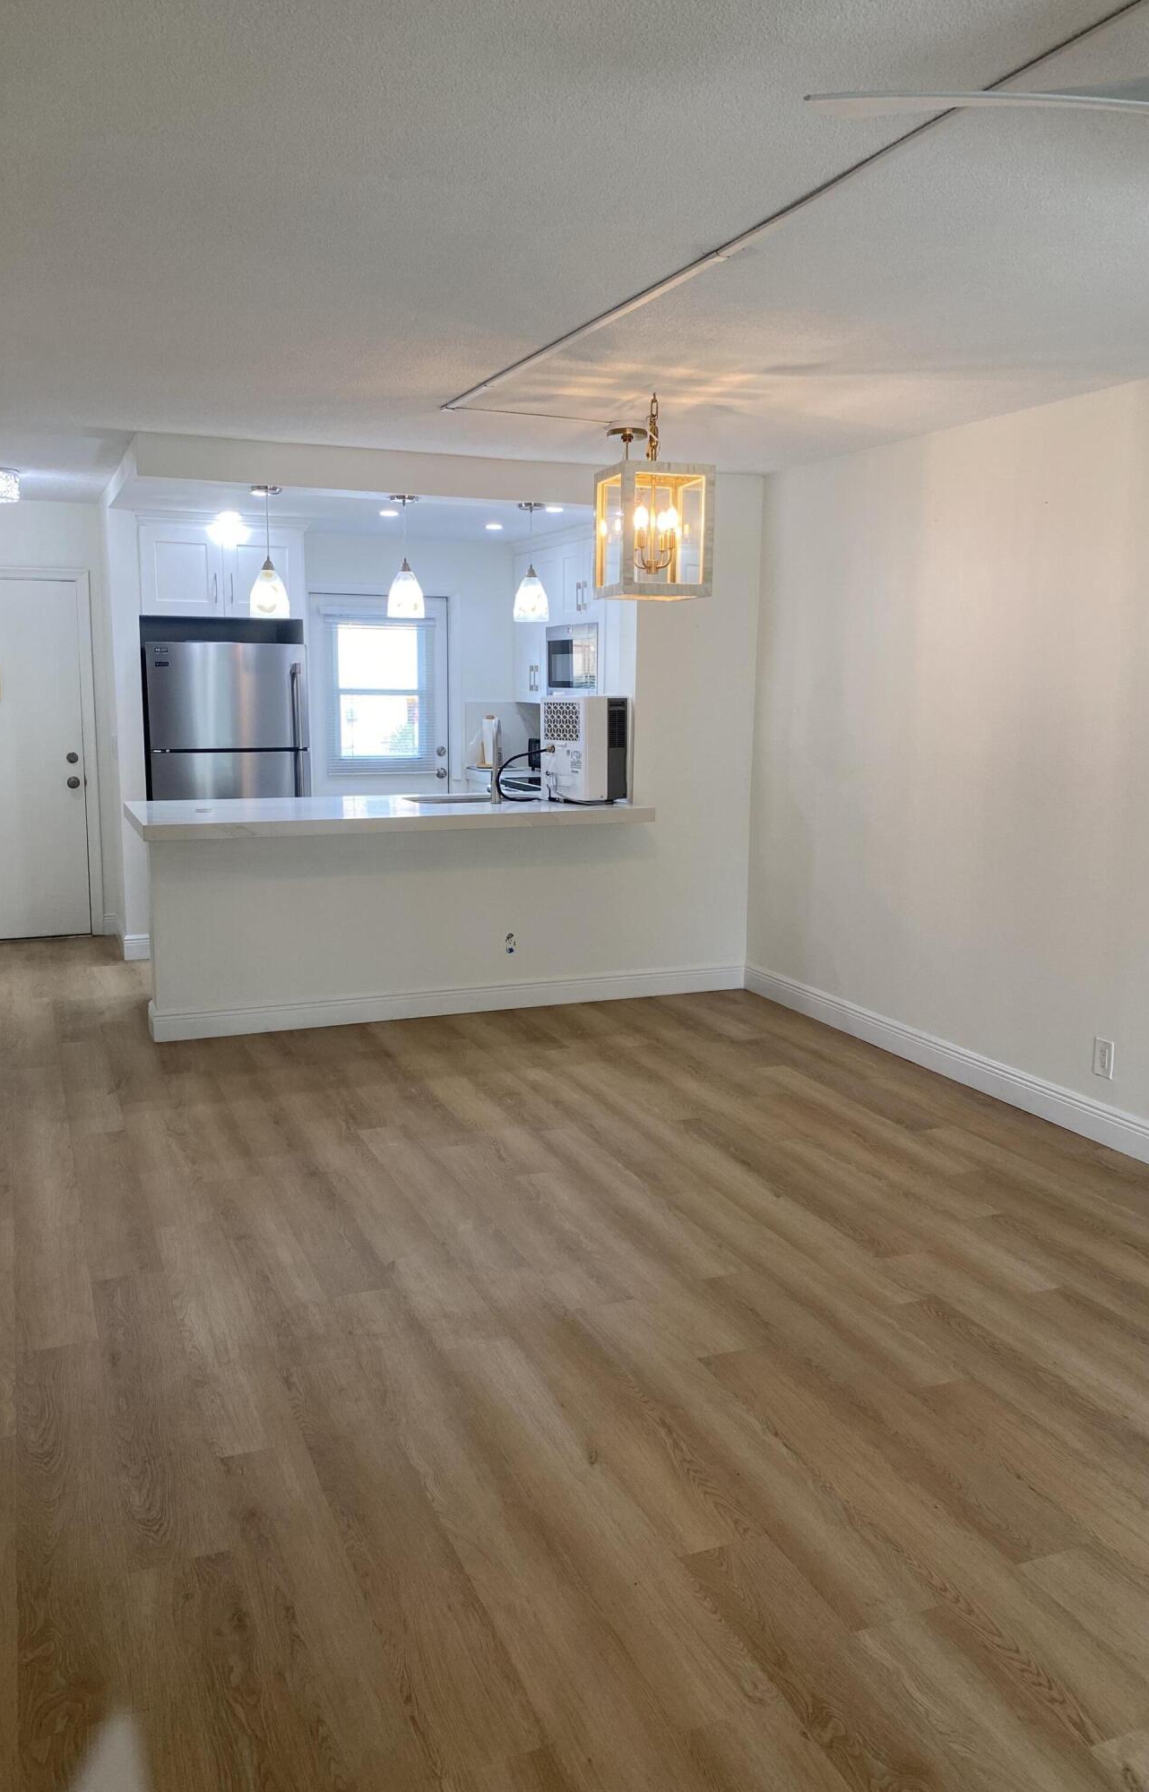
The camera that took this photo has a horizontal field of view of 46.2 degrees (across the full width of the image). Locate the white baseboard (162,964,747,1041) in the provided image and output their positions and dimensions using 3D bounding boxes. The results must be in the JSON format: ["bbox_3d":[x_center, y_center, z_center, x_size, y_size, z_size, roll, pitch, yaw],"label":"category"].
[{"bbox_3d":[-0.458,0.475,6.210,2.842,0.128,0.020,-3,10,-23],"label":"white baseboard"}]

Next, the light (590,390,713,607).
[{"bbox_3d":[0.266,-1.334,4.514,0.316,0.657,0.316,-2,10,-15],"label":"light"}]

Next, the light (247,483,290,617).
[{"bbox_3d":[-1.303,-1.460,5.735,0.165,0.532,0.165,-3,10,-23],"label":"light"}]

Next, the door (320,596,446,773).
[{"bbox_3d":[-1.288,-0.948,8.921,0.914,2.035,0.045,-3,10,-23],"label":"door"}]

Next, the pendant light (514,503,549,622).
[{"bbox_3d":[-0.193,-1.495,6.082,0.162,0.516,0.162,1,10,0],"label":"pendant light"}]

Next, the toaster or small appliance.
[{"bbox_3d":[0.056,-0.731,6.660,0.303,0.507,0.313,-8,13,-42],"label":"toaster or small appliance"}]

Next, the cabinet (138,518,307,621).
[{"bbox_3d":[-1.951,-1.760,7.330,0.872,0.505,0.661,-3,10,-22],"label":"cabinet"}]

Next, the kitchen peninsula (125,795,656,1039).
[{"bbox_3d":[-0.840,0.048,6.228,2.253,0.933,0.933,-3,10,-22],"label":"kitchen peninsula"}]

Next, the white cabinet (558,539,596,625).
[{"bbox_3d":[0.194,-1.762,7.596,0.327,0.474,0.734,-3,10,-22],"label":"white cabinet"}]

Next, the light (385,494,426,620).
[{"bbox_3d":[-0.735,-1.466,5.857,0.162,0.512,0.162,-3,10,-22],"label":"light"}]

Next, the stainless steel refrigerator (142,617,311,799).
[{"bbox_3d":[-1.998,-0.564,7.641,0.838,1.685,0.810,-3,10,-23],"label":"stainless steel refrigerator"}]

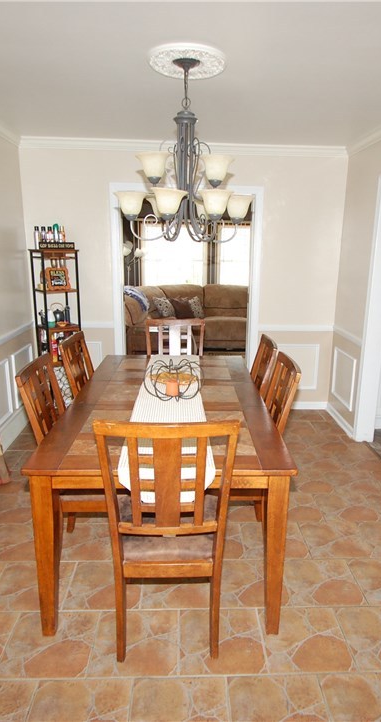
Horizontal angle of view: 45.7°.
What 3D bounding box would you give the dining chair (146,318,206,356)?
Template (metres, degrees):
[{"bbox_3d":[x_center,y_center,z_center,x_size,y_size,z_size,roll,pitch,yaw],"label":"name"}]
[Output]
[{"bbox_3d":[-0.112,0.229,3.427,0.465,1.014,0.560,0,14,-1],"label":"dining chair"}]

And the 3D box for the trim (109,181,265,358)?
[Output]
[{"bbox_3d":[-0.034,-0.546,4.306,1.360,2.090,0.150,0,14,-1],"label":"trim"}]

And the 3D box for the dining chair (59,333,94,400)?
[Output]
[{"bbox_3d":[-0.466,0.348,2.948,0.560,1.014,0.465,1,14,3],"label":"dining chair"}]

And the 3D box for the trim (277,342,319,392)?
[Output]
[{"bbox_3d":[1.012,0.067,4.405,0.479,0.464,0.022,0,14,-1],"label":"trim"}]

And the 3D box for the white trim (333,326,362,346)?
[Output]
[{"bbox_3d":[1.360,-0.224,3.977,0.025,0.058,0.702,0,14,-1],"label":"white trim"}]

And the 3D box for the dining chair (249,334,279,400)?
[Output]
[{"bbox_3d":[0.220,0.372,2.857,0.560,1.014,0.465,0,14,-1],"label":"dining chair"}]

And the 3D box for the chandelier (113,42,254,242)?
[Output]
[{"bbox_3d":[-0.030,-1.033,2.268,0.710,0.850,0.710,0,14,-1],"label":"chandelier"}]

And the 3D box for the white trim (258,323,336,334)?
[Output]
[{"bbox_3d":[1.010,-0.307,4.310,0.713,0.058,0.025,0,14,-1],"label":"white trim"}]

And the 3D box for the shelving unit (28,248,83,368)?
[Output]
[{"bbox_3d":[-1.150,-0.182,3.982,0.305,1.539,0.270,-11,18,-37],"label":"shelving unit"}]

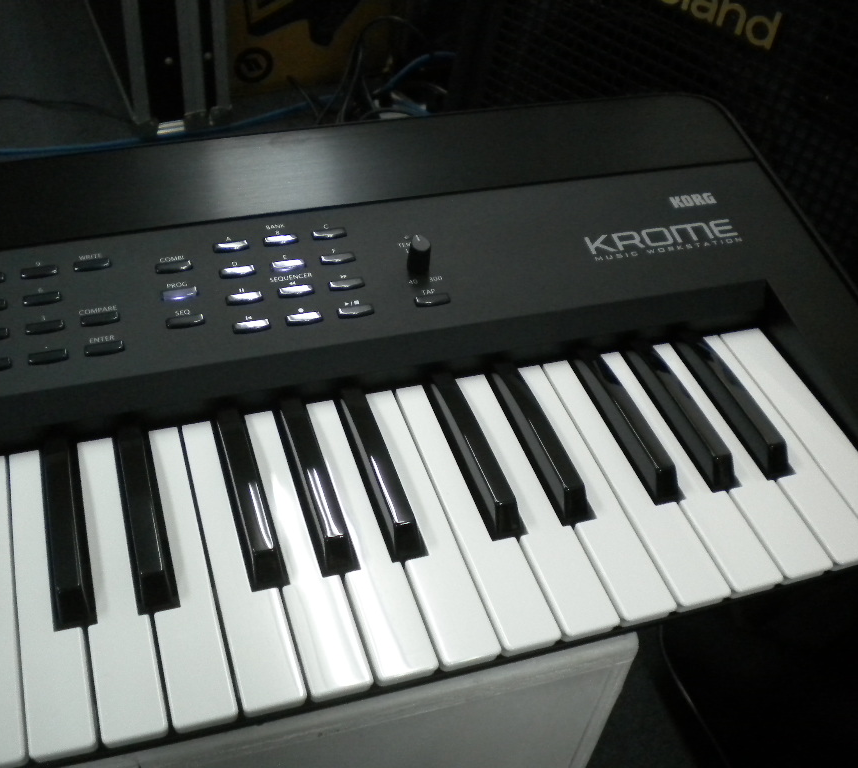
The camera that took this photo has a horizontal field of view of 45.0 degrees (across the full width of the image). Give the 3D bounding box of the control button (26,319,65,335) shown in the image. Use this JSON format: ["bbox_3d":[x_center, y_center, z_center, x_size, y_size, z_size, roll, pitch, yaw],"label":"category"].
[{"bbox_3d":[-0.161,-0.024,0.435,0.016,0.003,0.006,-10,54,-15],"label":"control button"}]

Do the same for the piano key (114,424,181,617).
[{"bbox_3d":[-0.111,0.045,0.400,0.010,0.014,0.093,-10,46,-15],"label":"piano key"}]

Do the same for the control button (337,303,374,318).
[{"bbox_3d":[-0.032,-0.032,0.456,0.015,0.003,0.005,-10,51,-15],"label":"control button"}]

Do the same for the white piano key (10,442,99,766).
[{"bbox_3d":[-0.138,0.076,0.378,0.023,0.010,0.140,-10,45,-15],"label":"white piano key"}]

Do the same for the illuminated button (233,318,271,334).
[{"bbox_3d":[-0.076,-0.024,0.444,0.015,0.003,0.005,-10,51,-15],"label":"illuminated button"}]

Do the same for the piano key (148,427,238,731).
[{"bbox_3d":[-0.095,0.068,0.389,0.022,0.010,0.140,-10,46,-15],"label":"piano key"}]

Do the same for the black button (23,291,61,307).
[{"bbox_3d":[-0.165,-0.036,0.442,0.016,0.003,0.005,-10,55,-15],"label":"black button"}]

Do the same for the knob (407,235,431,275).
[{"bbox_3d":[-0.004,-0.060,0.479,0.011,0.015,0.011,4,50,-4],"label":"knob"}]

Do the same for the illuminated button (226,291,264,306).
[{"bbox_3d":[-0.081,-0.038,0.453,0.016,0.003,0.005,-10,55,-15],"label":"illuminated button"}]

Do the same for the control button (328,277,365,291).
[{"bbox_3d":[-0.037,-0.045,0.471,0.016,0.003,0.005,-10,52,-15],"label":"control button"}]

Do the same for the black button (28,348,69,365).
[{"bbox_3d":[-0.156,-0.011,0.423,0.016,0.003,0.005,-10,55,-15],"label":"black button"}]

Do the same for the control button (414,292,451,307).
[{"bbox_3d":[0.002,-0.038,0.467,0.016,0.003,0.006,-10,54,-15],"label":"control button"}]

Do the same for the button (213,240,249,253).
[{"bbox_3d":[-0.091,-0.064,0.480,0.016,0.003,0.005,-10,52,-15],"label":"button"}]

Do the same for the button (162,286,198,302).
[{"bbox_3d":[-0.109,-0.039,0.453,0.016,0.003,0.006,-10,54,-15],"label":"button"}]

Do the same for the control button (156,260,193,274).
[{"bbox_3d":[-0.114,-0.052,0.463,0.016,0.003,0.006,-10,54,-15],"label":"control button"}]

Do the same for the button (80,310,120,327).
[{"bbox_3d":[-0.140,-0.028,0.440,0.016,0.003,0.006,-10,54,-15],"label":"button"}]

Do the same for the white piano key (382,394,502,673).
[{"bbox_3d":[-0.006,0.054,0.413,0.022,0.010,0.140,-10,46,-15],"label":"white piano key"}]

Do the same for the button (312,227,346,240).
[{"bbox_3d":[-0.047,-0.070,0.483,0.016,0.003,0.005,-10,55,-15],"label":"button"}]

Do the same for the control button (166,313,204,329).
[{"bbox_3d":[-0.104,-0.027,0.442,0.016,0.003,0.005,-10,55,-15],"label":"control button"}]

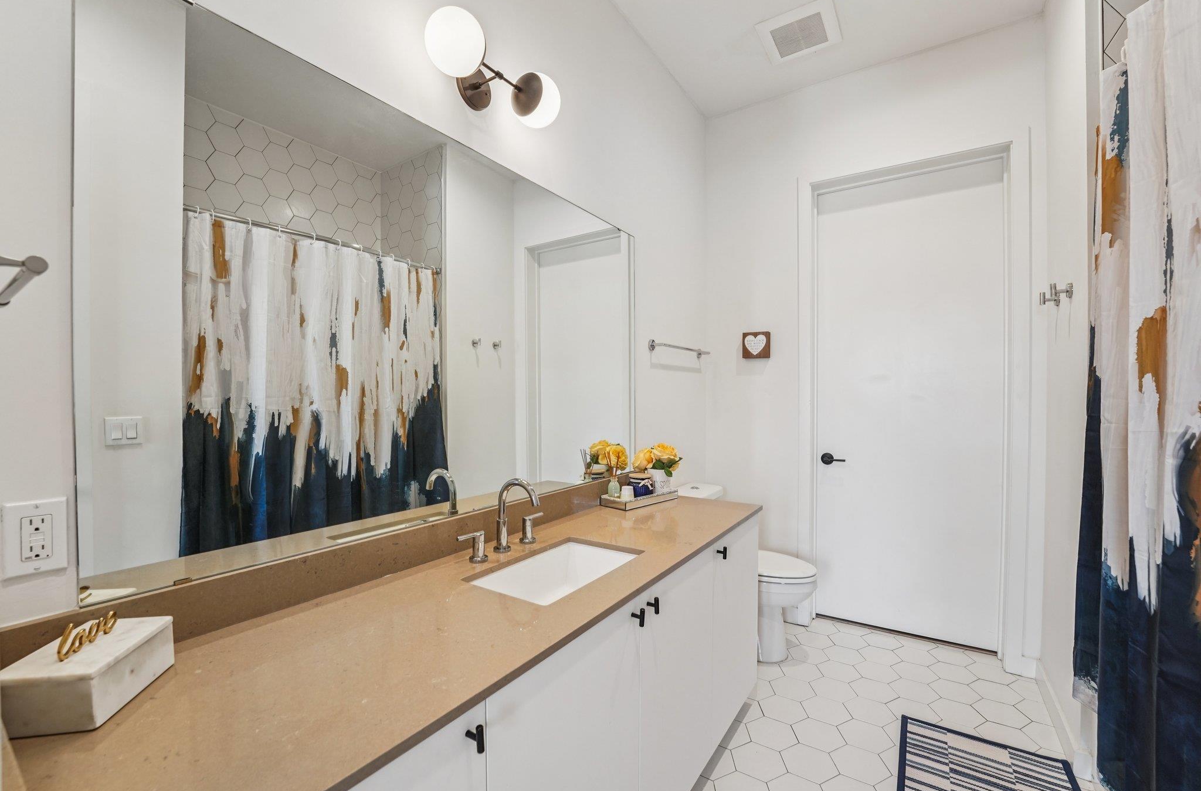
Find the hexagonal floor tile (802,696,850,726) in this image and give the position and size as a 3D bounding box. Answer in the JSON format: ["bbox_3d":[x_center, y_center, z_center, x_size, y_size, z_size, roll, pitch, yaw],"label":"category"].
[{"bbox_3d":[0.947,1.325,1.957,0.198,0.010,0.172,0,0,30],"label":"hexagonal floor tile"}]

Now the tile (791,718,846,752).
[{"bbox_3d":[0.832,1.301,1.783,0.200,0.010,0.174,0,0,35],"label":"tile"}]

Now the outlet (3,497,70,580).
[{"bbox_3d":[-0.882,0.222,0.729,0.008,0.114,0.068,0,0,36],"label":"outlet"}]

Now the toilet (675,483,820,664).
[{"bbox_3d":[0.766,0.918,2.515,0.720,0.770,0.390,0,0,35],"label":"toilet"}]

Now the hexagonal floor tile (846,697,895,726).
[{"bbox_3d":[1.107,1.302,1.916,0.200,0.010,0.174,0,0,35],"label":"hexagonal floor tile"}]

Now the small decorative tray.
[{"bbox_3d":[0.165,0.423,1.925,0.314,0.035,0.142,0,0,-43],"label":"small decorative tray"}]

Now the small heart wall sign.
[{"bbox_3d":[0.935,-0.303,2.807,0.150,0.153,0.040,0,0,30],"label":"small heart wall sign"}]

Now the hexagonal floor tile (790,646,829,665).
[{"bbox_3d":[1.059,1.325,2.377,0.198,0.010,0.172,0,0,30],"label":"hexagonal floor tile"}]

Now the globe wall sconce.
[{"bbox_3d":[-0.314,-0.917,1.349,0.210,0.150,0.450,0,0,36],"label":"globe wall sconce"}]

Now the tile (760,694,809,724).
[{"bbox_3d":[0.755,1.303,1.931,0.200,0.010,0.174,0,0,35],"label":"tile"}]

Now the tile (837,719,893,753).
[{"bbox_3d":[1.009,1.301,1.776,0.200,0.010,0.174,0,0,35],"label":"tile"}]

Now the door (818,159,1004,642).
[{"bbox_3d":[1.638,0.042,2.546,0.820,2.440,0.042,0,0,33],"label":"door"}]

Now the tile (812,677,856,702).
[{"bbox_3d":[1.028,1.304,2.063,0.200,0.010,0.174,0,0,35],"label":"tile"}]

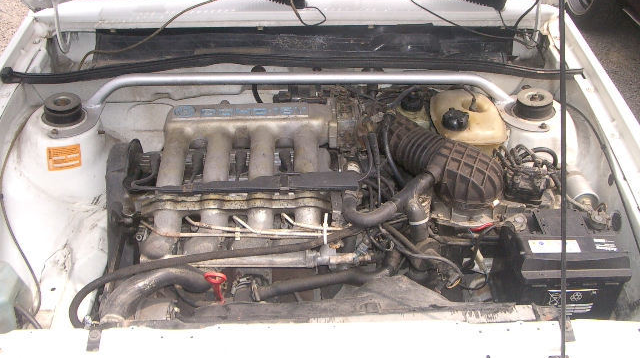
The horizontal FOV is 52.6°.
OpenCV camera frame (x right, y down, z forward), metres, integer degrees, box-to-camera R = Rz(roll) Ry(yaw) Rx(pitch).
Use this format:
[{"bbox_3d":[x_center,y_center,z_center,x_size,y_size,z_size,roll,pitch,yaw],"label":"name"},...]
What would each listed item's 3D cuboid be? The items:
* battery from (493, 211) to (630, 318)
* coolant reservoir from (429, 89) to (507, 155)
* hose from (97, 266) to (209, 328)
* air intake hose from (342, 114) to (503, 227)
[{"bbox_3d":[0.480,0.186,1.348,0.207,0.190,0.175,-1,38,-1],"label":"battery"},{"bbox_3d":[0.323,-0.100,1.441,0.166,0.140,0.165,-1,38,-1],"label":"coolant reservoir"},{"bbox_3d":[-0.291,0.225,1.185,0.166,0.110,0.190,-1,38,-1],"label":"hose"},{"bbox_3d":[0.206,-0.018,1.337,0.315,0.150,0.280,-1,38,-1],"label":"air intake hose"}]

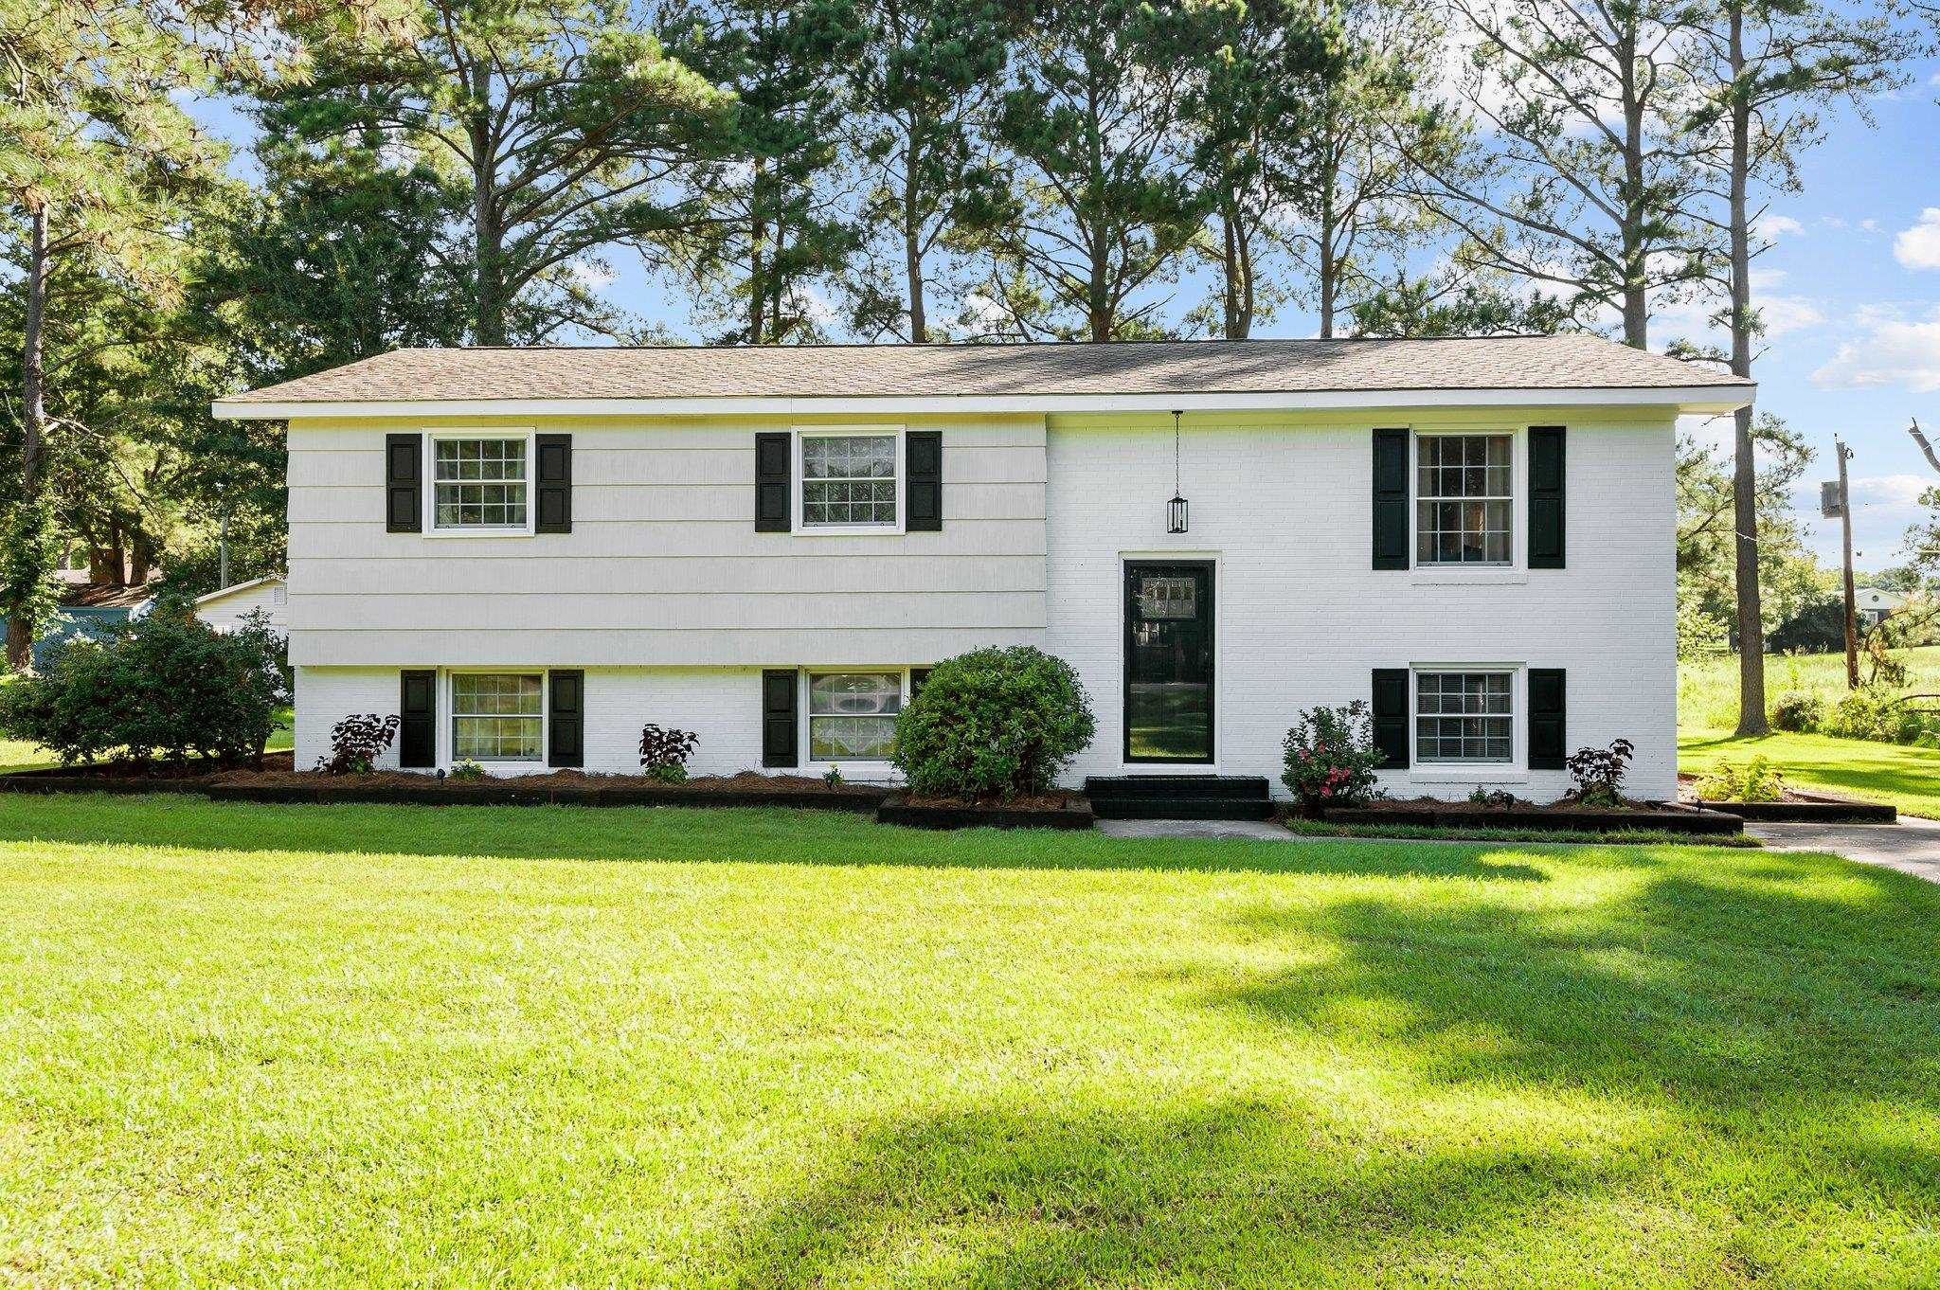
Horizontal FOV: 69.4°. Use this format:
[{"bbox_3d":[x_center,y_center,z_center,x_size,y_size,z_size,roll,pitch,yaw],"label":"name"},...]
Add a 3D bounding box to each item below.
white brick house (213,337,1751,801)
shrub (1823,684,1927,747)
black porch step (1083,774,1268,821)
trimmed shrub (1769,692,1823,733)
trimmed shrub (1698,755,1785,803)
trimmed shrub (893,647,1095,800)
[{"bbox_3d":[0.145,-1.112,17.457,14.883,5.352,7.982,0,0,3],"label":"white brick house"},{"bbox_3d":[15.419,1.199,23.800,1.800,1.000,1.500,0,0,3],"label":"shrub"},{"bbox_3d":[1.999,1.475,13.565,1.770,0.330,0.720,0,0,3],"label":"black porch step"},{"bbox_3d":[15.353,1.253,26.000,1.000,0.760,0.950,0,0,3],"label":"trimmed shrub"},{"bbox_3d":[7.824,1.361,14.200,0.870,0.470,0.800,0,0,3],"label":"trimmed shrub"},{"bbox_3d":[0.227,0.731,13.100,1.870,1.440,1.780,0,0,3],"label":"trimmed shrub"}]

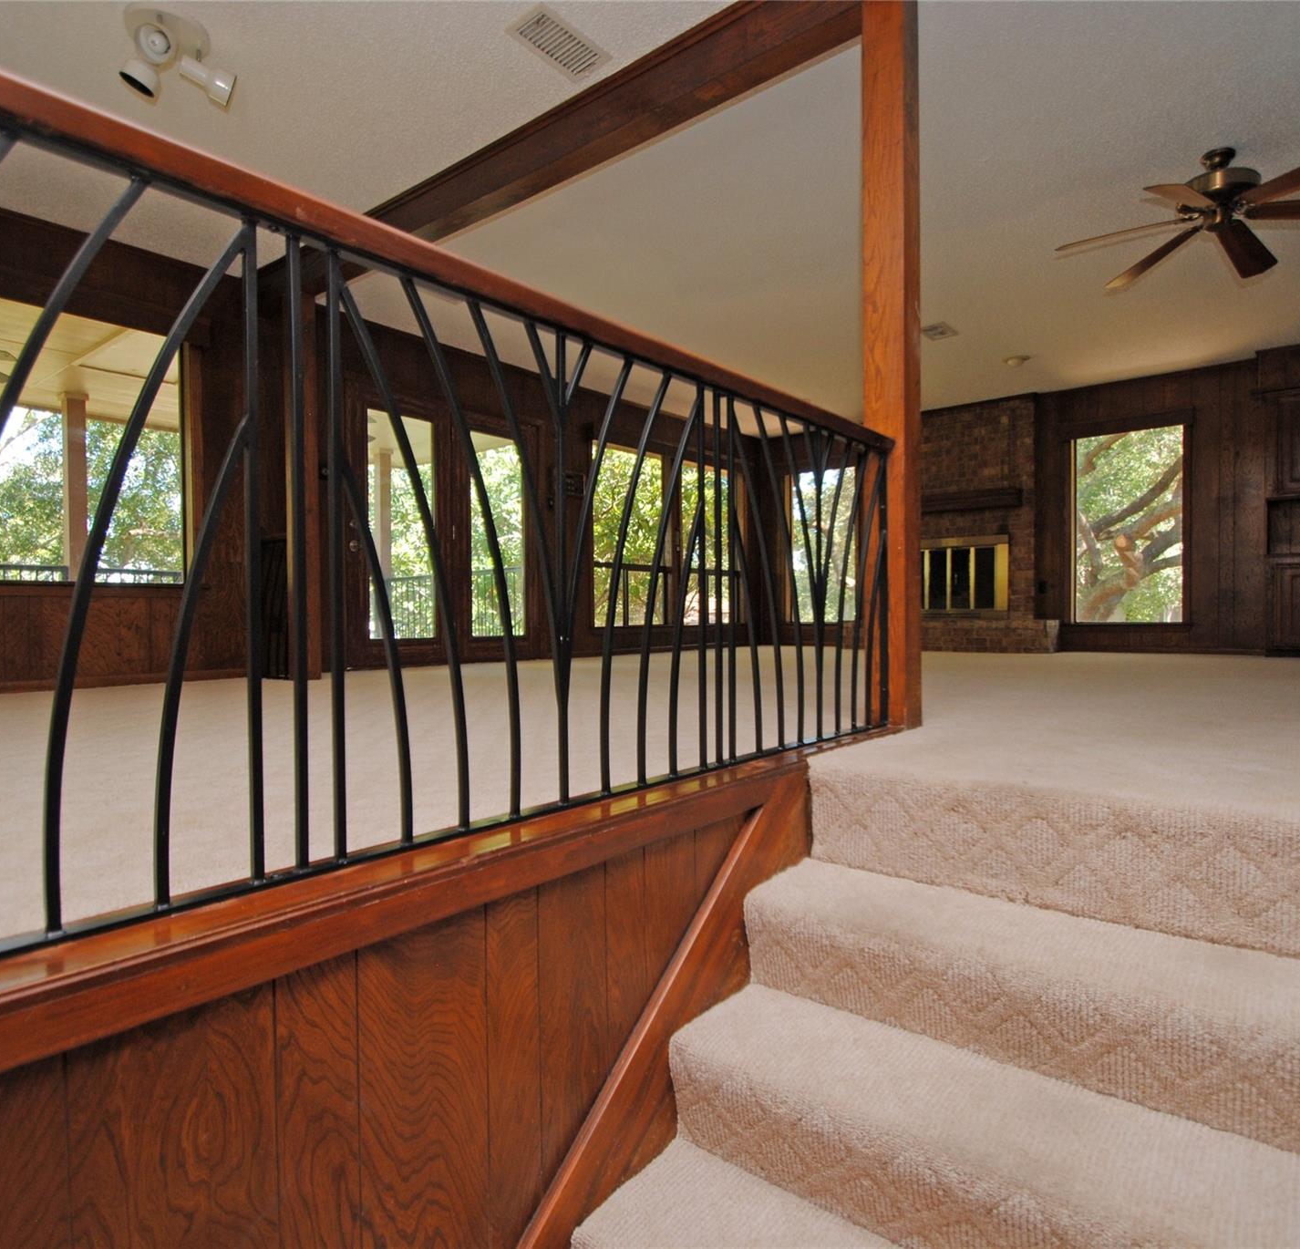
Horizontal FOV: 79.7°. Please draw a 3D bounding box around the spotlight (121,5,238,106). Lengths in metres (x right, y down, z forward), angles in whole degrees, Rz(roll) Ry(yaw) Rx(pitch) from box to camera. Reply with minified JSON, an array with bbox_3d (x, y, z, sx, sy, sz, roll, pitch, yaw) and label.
[{"bbox_3d":[-1.723,-2.051,2.842,0.370,0.140,0.370,0,1,39],"label":"spotlight"}]

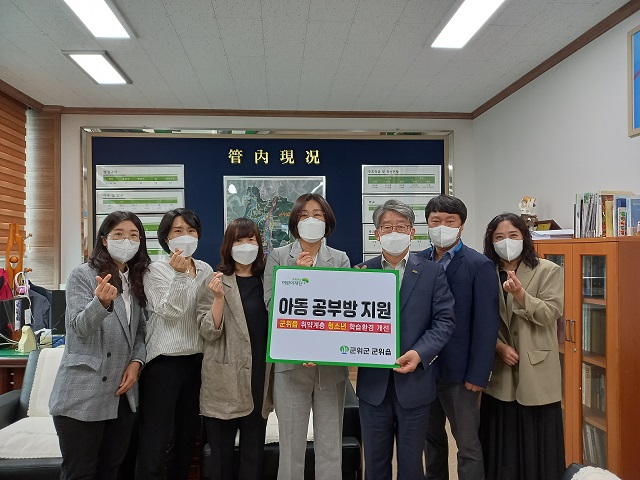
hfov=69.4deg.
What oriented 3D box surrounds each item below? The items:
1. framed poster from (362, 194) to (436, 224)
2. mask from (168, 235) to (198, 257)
[{"bbox_3d":[0.915,-0.341,5.141,0.901,0.322,0.025,-1,-1,-5],"label":"framed poster"},{"bbox_3d":[-0.653,0.031,2.210,0.140,0.108,0.090,0,-1,-21],"label":"mask"}]

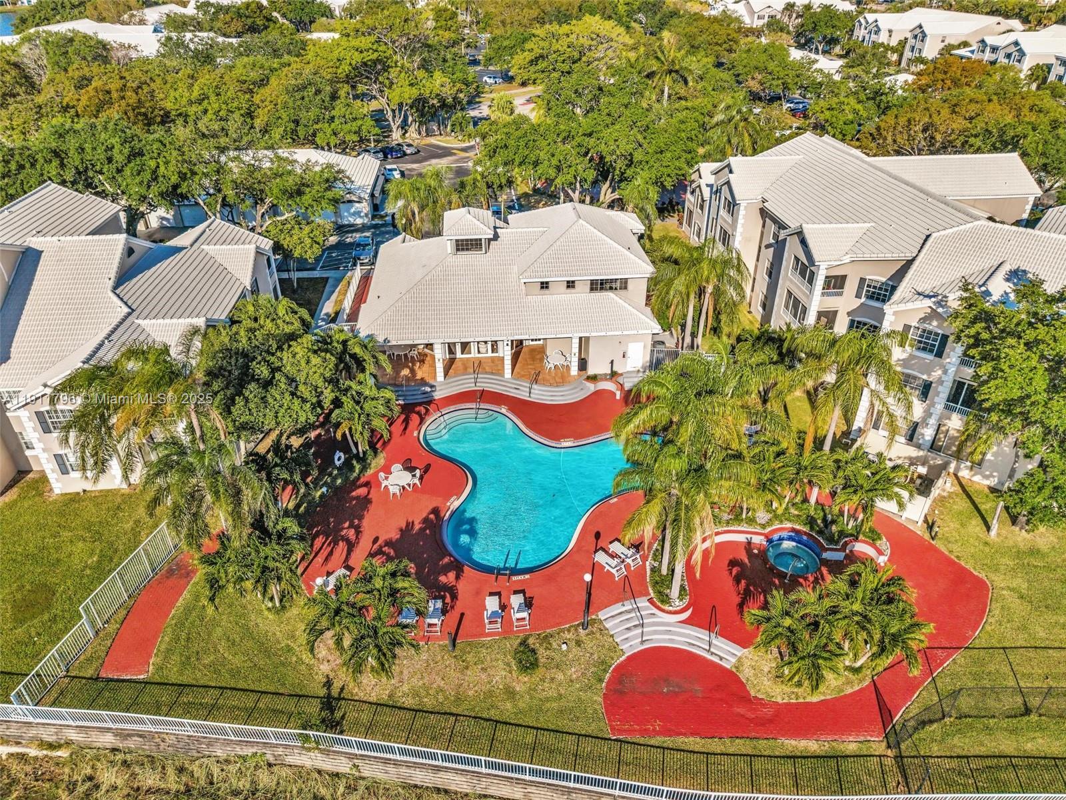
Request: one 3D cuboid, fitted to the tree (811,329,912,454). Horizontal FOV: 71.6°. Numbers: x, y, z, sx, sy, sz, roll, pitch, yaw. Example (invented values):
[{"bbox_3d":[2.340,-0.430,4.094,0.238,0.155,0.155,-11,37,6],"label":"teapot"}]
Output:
[{"bbox_3d":[16.800,-0.044,39.248,5.000,7.600,5.000,0,33,0],"label":"tree"}]

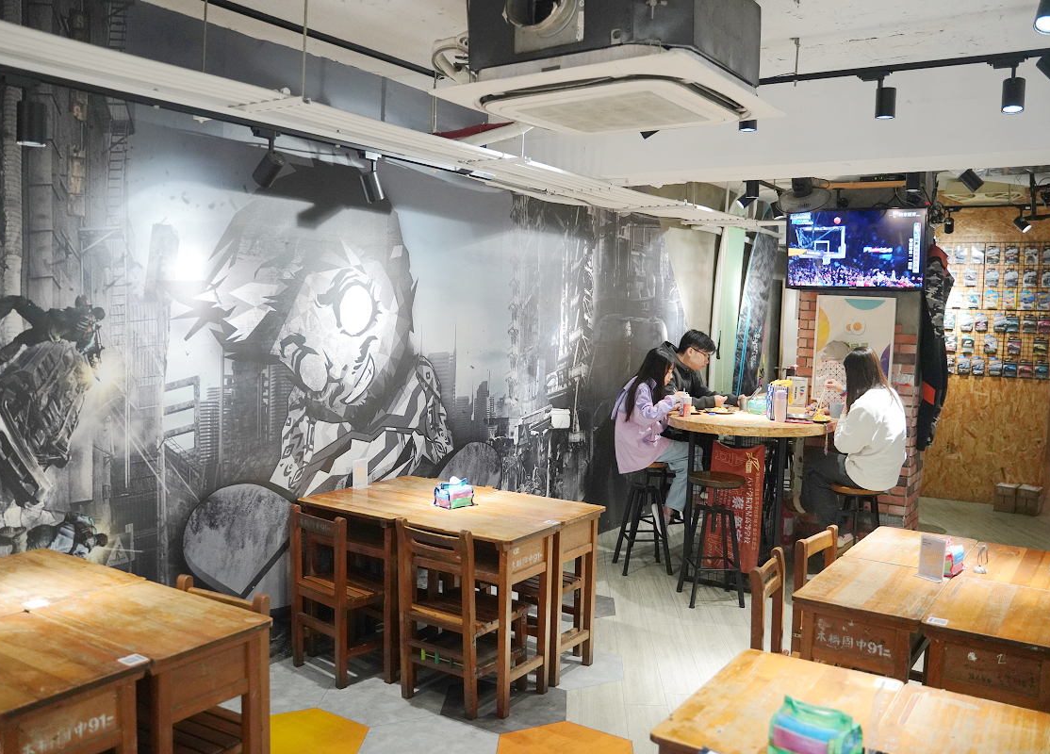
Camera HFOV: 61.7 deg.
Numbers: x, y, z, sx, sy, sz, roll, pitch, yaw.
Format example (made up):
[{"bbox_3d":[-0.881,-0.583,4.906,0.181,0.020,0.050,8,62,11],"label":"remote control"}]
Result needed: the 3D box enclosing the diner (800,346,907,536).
[{"bbox_3d":[2.033,0.453,5.446,0.640,1.260,0.470,3,5,20],"label":"diner"}]

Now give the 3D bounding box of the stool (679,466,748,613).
[{"bbox_3d":[1.105,0.950,5.192,0.342,0.735,0.342,1,4,-4],"label":"stool"}]

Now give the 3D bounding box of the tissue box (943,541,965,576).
[{"bbox_3d":[1.536,0.660,3.263,0.107,0.105,0.140,-3,6,-45],"label":"tissue box"}]

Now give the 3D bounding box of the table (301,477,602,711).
[{"bbox_3d":[-0.353,0.972,4.168,1.220,0.750,0.781,4,5,33],"label":"table"}]

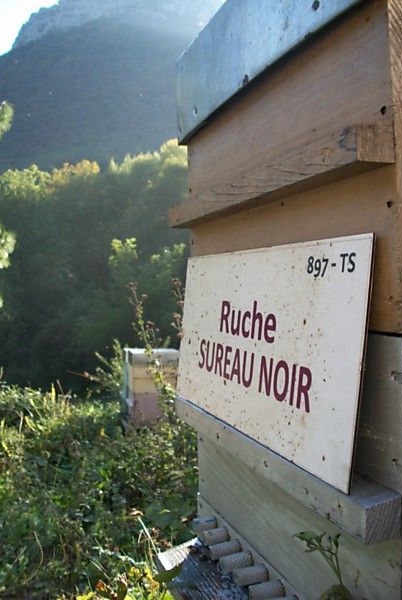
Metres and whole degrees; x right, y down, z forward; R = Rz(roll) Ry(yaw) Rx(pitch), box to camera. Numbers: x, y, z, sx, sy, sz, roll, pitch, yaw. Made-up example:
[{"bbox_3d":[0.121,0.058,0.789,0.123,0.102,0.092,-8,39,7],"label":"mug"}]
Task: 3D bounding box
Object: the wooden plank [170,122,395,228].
[{"bbox_3d":[0.053,-0.129,0.674,0.036,0.030,0.490,-3,2,-21],"label":"wooden plank"}]

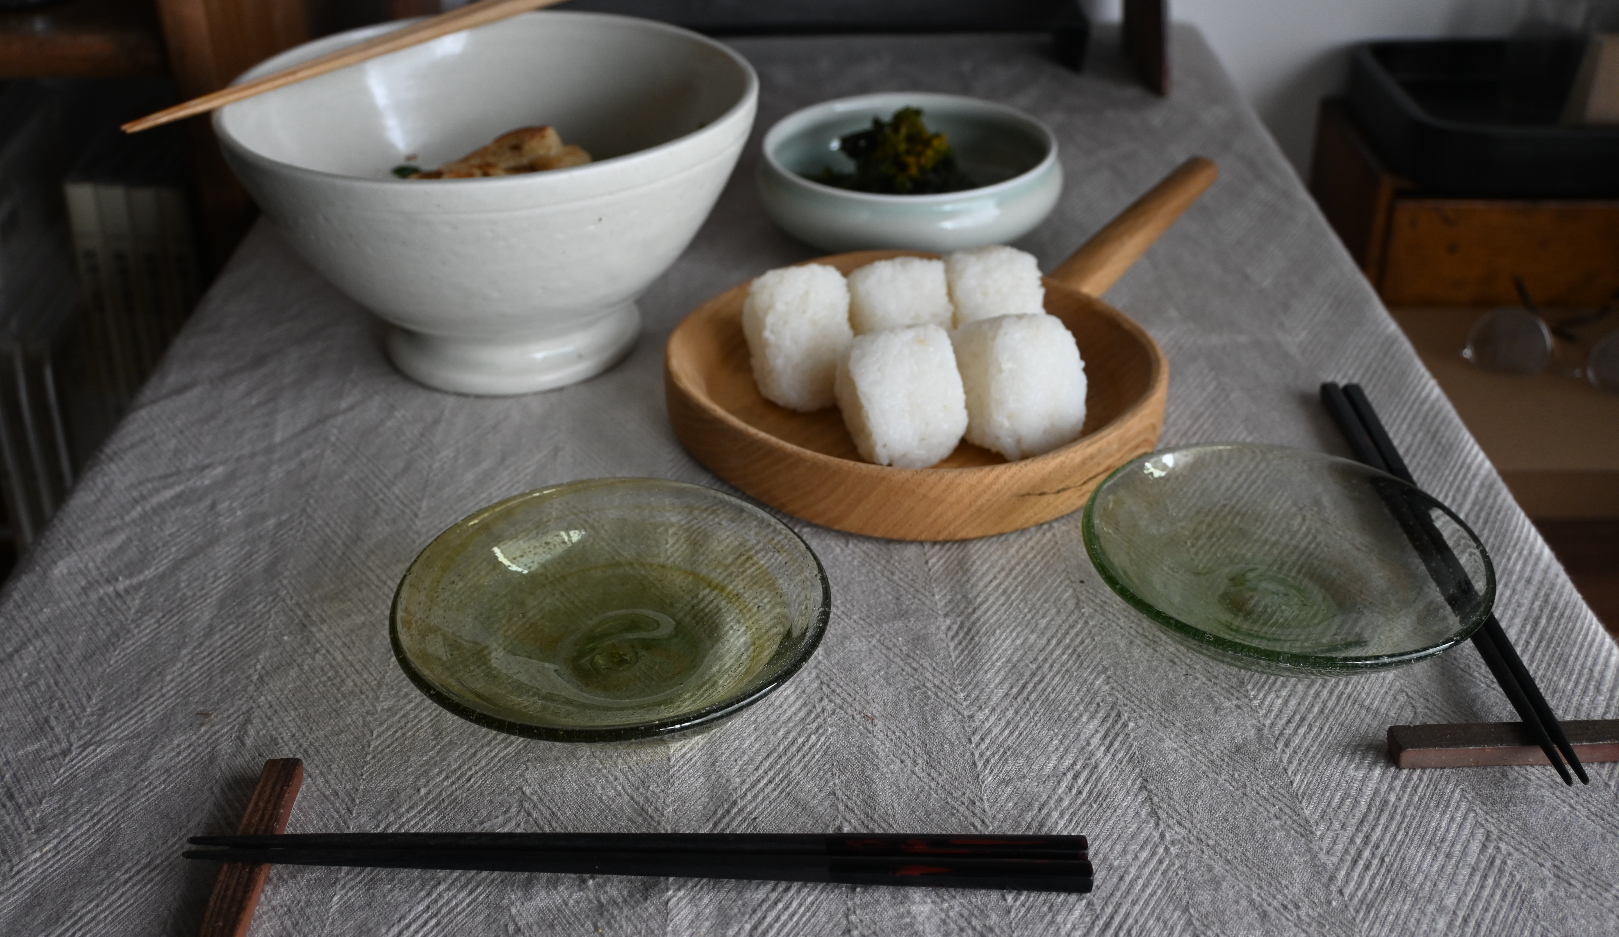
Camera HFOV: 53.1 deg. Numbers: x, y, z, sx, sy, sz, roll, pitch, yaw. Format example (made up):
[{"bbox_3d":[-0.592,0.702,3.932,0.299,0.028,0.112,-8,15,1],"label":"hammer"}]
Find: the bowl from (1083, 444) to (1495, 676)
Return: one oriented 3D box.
[{"bbox_3d":[0.148,0.035,0.509,0.124,0.025,0.124,0,31,0],"label":"bowl"}]

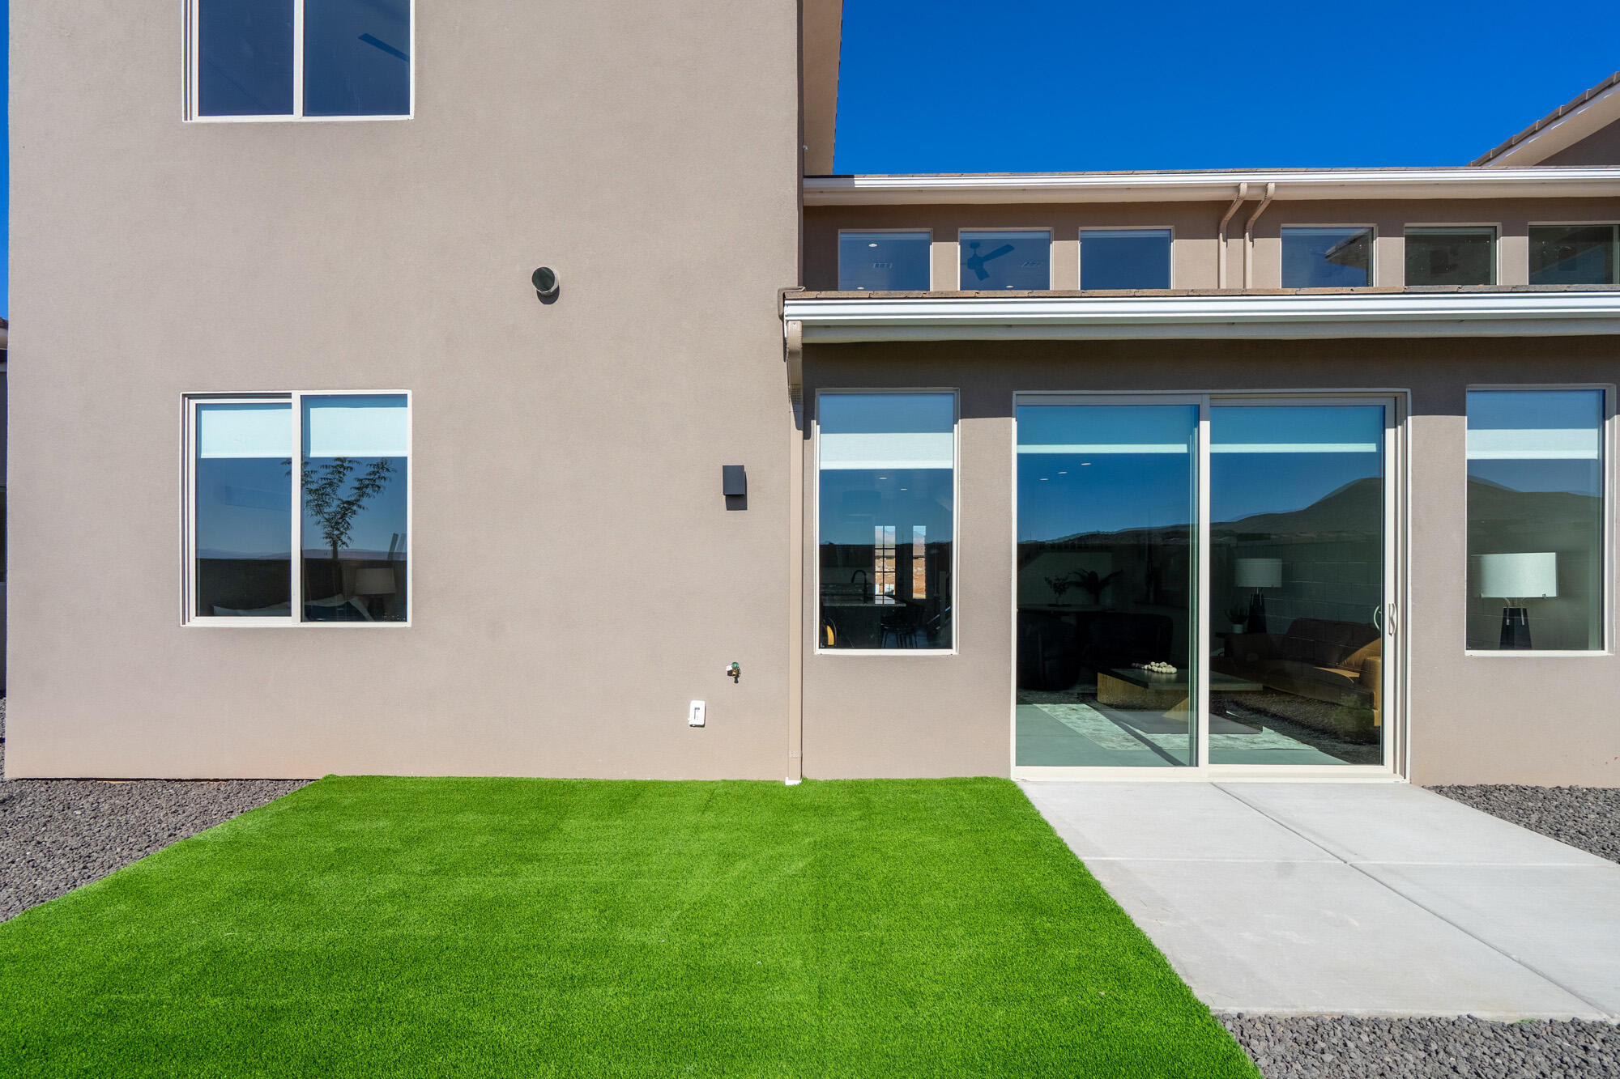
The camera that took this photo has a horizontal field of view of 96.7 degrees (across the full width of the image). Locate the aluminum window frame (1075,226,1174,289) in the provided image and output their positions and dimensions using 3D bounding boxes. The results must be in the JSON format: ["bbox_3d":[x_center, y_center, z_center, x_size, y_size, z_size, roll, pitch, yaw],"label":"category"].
[{"bbox_3d":[4.037,-3.571,9.204,1.202,0.860,0.100,0,0,2],"label":"aluminum window frame"}]

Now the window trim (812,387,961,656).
[{"bbox_3d":[0.482,-0.115,4.507,0.904,1.668,0.100,0,0,2],"label":"window trim"}]

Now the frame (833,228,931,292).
[{"bbox_3d":[0.966,-3.579,9.297,1.227,0.860,0.100,0,0,2],"label":"frame"}]

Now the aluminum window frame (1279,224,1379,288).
[{"bbox_3d":[6.563,-3.570,9.128,1.198,0.860,0.100,0,0,2],"label":"aluminum window frame"}]

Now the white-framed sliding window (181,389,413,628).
[{"bbox_3d":[-3.274,-0.196,4.620,1.516,1.514,0.100,0,0,2],"label":"white-framed sliding window"}]

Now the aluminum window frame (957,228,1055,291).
[{"bbox_3d":[2.513,-3.575,9.250,1.206,0.860,0.100,0,0,2],"label":"aluminum window frame"}]

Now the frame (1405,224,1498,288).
[{"bbox_3d":[8.078,-3.558,9.082,1.178,0.860,0.100,0,0,2],"label":"frame"}]

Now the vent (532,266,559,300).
[{"bbox_3d":[-1.649,-1.614,4.498,0.146,0.146,0.085,0,0,2],"label":"vent"}]

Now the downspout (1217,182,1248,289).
[{"bbox_3d":[5.219,-3.702,8.878,0.090,1.164,0.500,0,0,2],"label":"downspout"}]

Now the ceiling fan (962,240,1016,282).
[{"bbox_3d":[2.470,-4.275,10.902,1.350,0.420,1.350,0,0,2],"label":"ceiling fan"}]

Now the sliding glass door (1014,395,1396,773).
[{"bbox_3d":[2.454,0.278,4.459,2.381,2.382,0.130,0,0,2],"label":"sliding glass door"}]

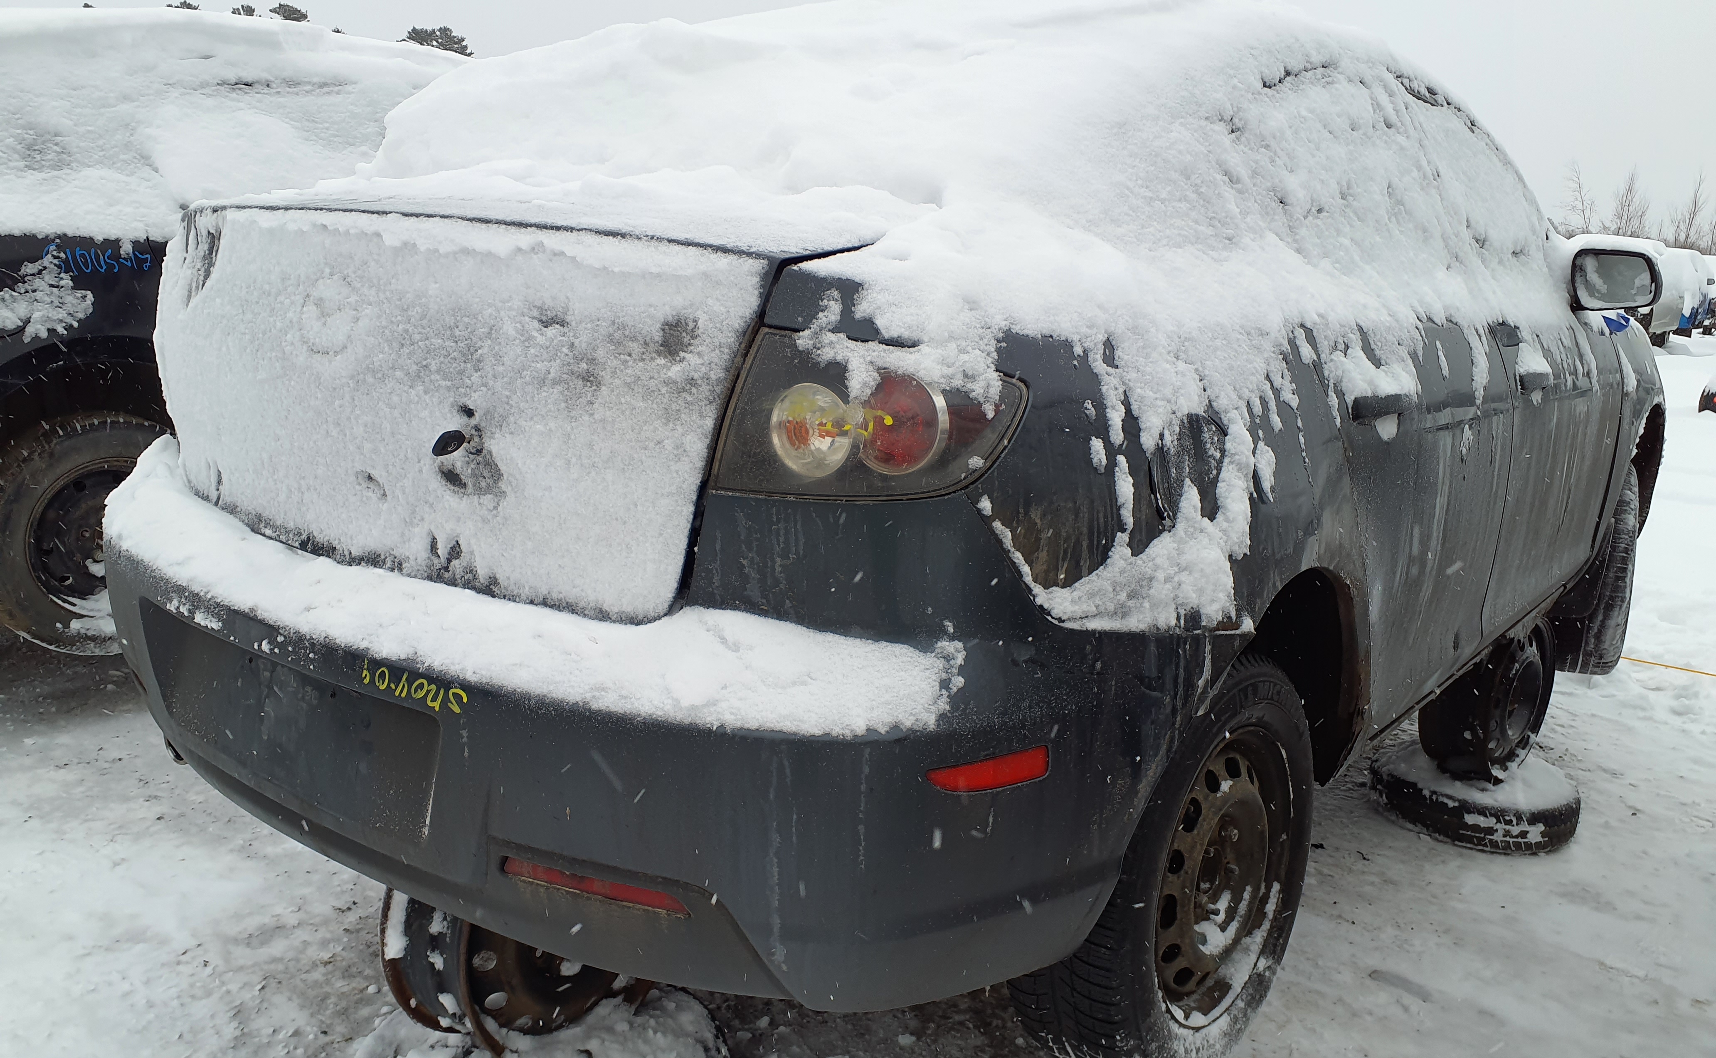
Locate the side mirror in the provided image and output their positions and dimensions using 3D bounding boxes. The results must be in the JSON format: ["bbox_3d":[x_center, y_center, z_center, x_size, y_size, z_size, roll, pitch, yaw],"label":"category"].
[{"bbox_3d":[1.859,-0.593,3.067,0.220,0.165,0.130,12,16,39],"label":"side mirror"}]

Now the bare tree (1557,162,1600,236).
[{"bbox_3d":[31.152,-12.838,55.000,1.540,6.380,1.540,2,13,0],"label":"bare tree"}]

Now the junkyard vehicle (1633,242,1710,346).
[{"bbox_3d":[15.726,-4.632,25.000,1.800,1.750,4.400,12,16,39],"label":"junkyard vehicle"}]

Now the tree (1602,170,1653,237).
[{"bbox_3d":[33.196,-12.625,55.000,1.890,6.110,1.890,2,13,0],"label":"tree"}]

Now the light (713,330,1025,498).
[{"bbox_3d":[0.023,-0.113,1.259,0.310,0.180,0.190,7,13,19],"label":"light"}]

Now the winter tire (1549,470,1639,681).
[{"bbox_3d":[2.196,0.115,3.853,0.205,0.635,0.635,7,14,23],"label":"winter tire"}]

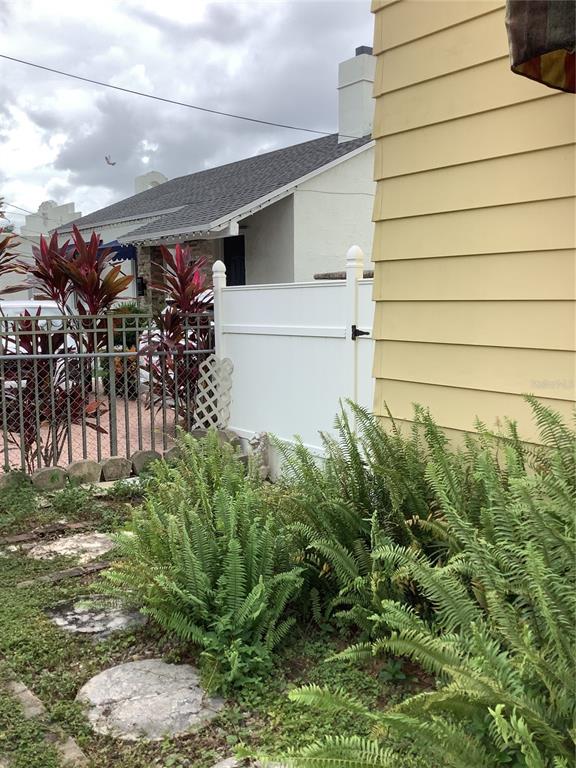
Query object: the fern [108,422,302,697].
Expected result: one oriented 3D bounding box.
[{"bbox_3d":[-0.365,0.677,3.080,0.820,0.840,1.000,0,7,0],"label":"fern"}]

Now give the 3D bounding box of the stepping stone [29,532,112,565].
[{"bbox_3d":[-1.274,0.996,4.123,0.550,0.050,0.540,0,7,0],"label":"stepping stone"}]

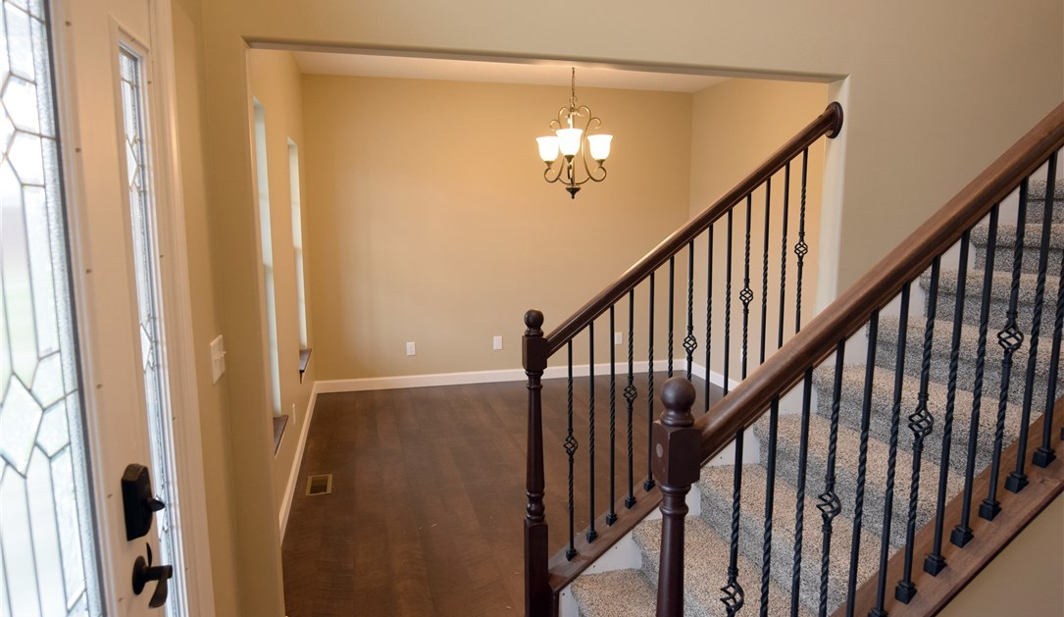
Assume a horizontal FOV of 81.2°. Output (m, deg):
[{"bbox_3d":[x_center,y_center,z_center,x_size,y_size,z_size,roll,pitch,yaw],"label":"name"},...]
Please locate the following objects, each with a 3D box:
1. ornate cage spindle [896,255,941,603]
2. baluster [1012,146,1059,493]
[{"bbox_3d":[0.982,0.318,1.567,0.048,0.895,0.048,-3,9,-15],"label":"ornate cage spindle"},{"bbox_3d":[1.316,0.051,1.623,0.032,0.895,0.032,-3,9,-15],"label":"baluster"}]

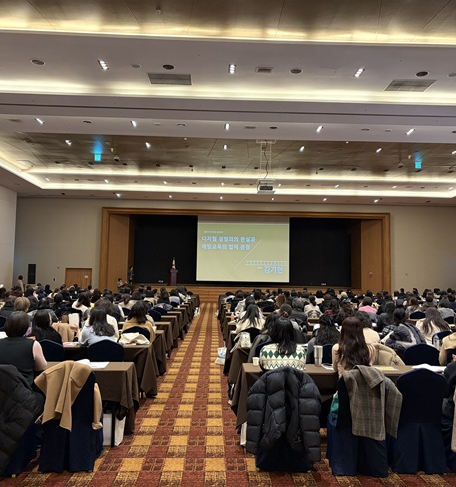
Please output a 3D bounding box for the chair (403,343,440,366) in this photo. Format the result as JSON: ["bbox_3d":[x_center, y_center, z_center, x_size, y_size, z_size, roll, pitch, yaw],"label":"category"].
[{"bbox_3d":[2.284,1.662,5.998,0.450,0.900,0.560,1,-4,-1],"label":"chair"}]

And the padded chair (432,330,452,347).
[{"bbox_3d":[3.350,1.804,7.682,0.450,0.900,0.560,1,-4,-1],"label":"padded chair"}]

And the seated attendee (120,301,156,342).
[{"bbox_3d":[-1.380,1.544,7.614,0.520,1.250,0.750,1,-4,-1],"label":"seated attendee"}]

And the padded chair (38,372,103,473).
[{"bbox_3d":[-1.345,1.478,4.319,0.450,0.900,0.560,1,-4,-1],"label":"padded chair"}]

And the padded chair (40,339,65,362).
[{"bbox_3d":[-2.070,1.560,5.729,0.460,0.900,0.570,1,-4,-1],"label":"padded chair"}]

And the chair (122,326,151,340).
[{"bbox_3d":[-1.404,1.713,7.521,0.460,0.910,0.570,1,-4,-1],"label":"chair"}]

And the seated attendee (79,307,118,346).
[{"bbox_3d":[-1.584,1.420,6.013,0.480,1.240,0.740,1,-4,-1],"label":"seated attendee"}]

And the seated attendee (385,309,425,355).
[{"bbox_3d":[2.764,1.652,7.797,0.540,1.220,0.780,2,-4,-6],"label":"seated attendee"}]

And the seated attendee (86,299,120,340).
[{"bbox_3d":[-1.955,1.534,7.680,0.520,1.270,0.780,1,-4,-1],"label":"seated attendee"}]

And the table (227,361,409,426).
[{"bbox_3d":[1.061,1.658,5.003,1.830,0.740,0.500,1,-4,-1],"label":"table"}]

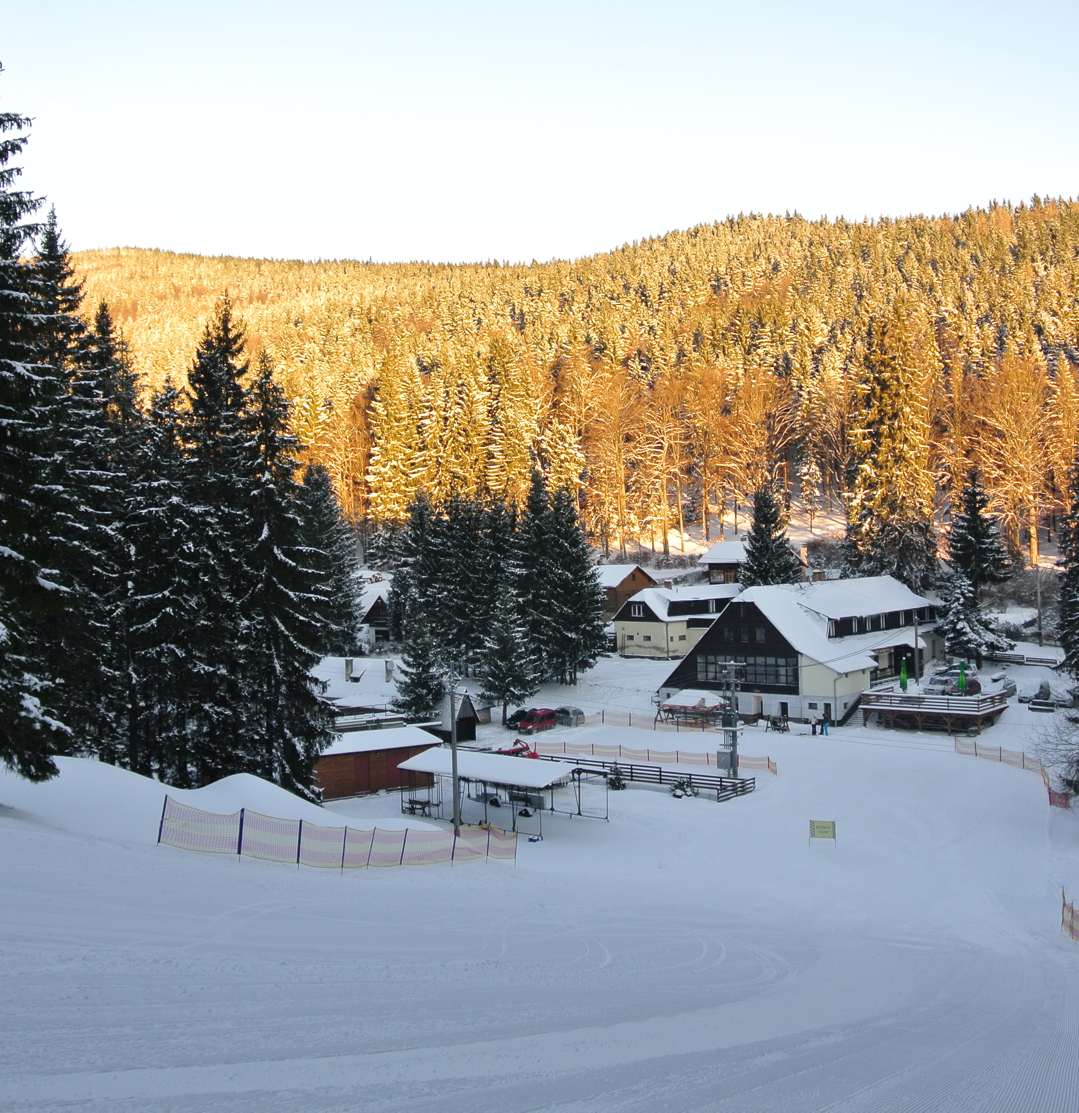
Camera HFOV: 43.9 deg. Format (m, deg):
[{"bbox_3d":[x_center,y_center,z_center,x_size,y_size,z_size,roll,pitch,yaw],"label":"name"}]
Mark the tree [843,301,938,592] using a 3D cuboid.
[{"bbox_3d":[43.346,-12.765,167.732,11.200,38.560,11.200,-2,1,0],"label":"tree"}]

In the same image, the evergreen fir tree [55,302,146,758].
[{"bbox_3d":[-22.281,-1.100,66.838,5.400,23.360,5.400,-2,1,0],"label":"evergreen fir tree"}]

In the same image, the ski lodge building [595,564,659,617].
[{"bbox_3d":[8.980,4.602,169.685,6.400,6.900,9.500,-2,1,-37],"label":"ski lodge building"}]

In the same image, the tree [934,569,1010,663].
[{"bbox_3d":[44.449,6.347,138.000,7.800,10.020,7.800,-1,1,18],"label":"tree"}]

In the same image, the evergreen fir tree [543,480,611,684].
[{"bbox_3d":[3.543,2.792,143.847,7.300,22.040,7.300,-2,1,0],"label":"evergreen fir tree"}]

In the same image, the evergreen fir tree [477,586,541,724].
[{"bbox_3d":[-3.028,8.870,120.412,5.700,12.600,5.700,-2,1,0],"label":"evergreen fir tree"}]

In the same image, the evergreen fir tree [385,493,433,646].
[{"bbox_3d":[-14.313,1.888,150.000,6.000,18.010,6.000,-2,1,-5],"label":"evergreen fir tree"}]

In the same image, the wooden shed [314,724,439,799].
[{"bbox_3d":[-11.251,12.838,83.286,9.300,3.300,4.600,-2,1,-28],"label":"wooden shed"}]

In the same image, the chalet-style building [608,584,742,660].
[{"bbox_3d":[17.300,6.999,151.251,7.400,7.500,18.500,-1,1,43],"label":"chalet-style building"}]

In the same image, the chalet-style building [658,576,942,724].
[{"bbox_3d":[27.330,8.584,132.824,18.800,12.100,29.000,-1,1,39],"label":"chalet-style building"}]

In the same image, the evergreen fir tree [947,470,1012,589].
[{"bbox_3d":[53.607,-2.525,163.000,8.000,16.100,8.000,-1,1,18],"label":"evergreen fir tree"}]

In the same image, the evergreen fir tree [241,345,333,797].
[{"bbox_3d":[-12.944,0.889,68.000,5.500,23.240,5.500,-2,1,-11],"label":"evergreen fir tree"}]

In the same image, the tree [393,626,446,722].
[{"bbox_3d":[-10.753,10.632,120.000,5.000,8.950,5.000,-2,1,-5],"label":"tree"}]

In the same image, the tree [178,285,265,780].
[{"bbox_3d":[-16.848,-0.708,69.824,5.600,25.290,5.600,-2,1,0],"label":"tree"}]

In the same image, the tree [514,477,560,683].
[{"bbox_3d":[-0.519,2.336,145.840,6.400,23.050,6.400,-2,1,0],"label":"tree"}]

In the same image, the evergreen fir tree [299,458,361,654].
[{"bbox_3d":[-27.258,0.662,169.826,8.500,25.030,8.500,-2,1,0],"label":"evergreen fir tree"}]

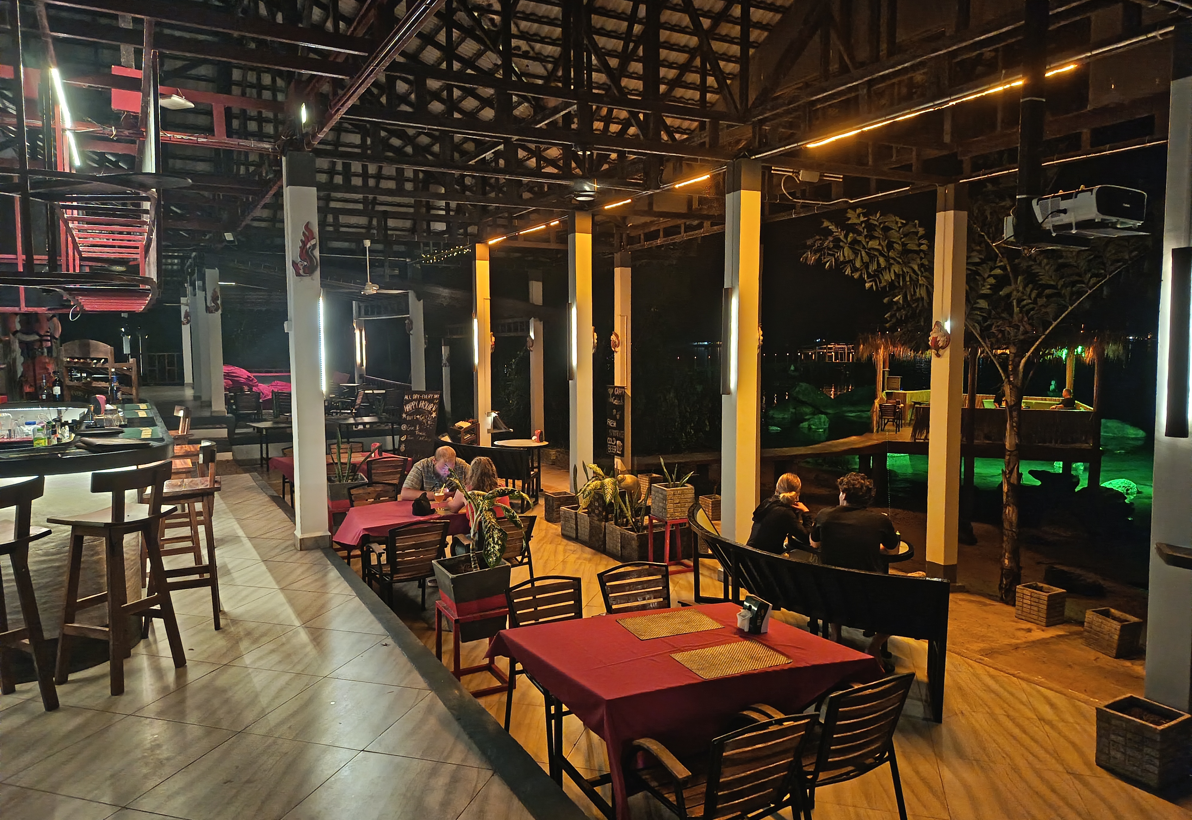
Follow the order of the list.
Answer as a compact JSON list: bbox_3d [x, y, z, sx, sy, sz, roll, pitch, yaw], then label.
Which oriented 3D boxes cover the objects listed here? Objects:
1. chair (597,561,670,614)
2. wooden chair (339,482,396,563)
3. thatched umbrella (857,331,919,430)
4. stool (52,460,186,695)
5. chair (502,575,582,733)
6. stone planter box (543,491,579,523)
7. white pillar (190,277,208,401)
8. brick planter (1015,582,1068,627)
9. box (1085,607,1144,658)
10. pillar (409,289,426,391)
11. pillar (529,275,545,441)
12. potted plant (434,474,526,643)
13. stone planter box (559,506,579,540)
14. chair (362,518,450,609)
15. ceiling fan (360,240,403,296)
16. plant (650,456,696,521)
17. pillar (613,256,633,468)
[{"bbox_3d":[0.333,1.320,4.453,0.530,0.860,0.560,-3,5,-24],"label":"chair"},{"bbox_3d":[-1.825,1.080,7.188,0.550,0.840,0.580,-4,6,-36],"label":"wooden chair"},{"bbox_3d":[8.147,-0.749,22.914,1.750,2.750,1.750,-3,5,-29],"label":"thatched umbrella"},{"bbox_3d":[-2.387,0.800,4.134,0.420,1.070,0.440,2,5,23],"label":"stool"},{"bbox_3d":[-0.143,1.322,4.066,0.500,0.860,0.540,-3,5,-29],"label":"chair"},{"bbox_3d":[-0.431,1.151,9.864,0.310,0.300,0.310,-3,5,-30],"label":"stone planter box"},{"bbox_3d":[-8.276,-1.424,17.289,0.190,2.550,0.190,-3,5,-29],"label":"white pillar"},{"bbox_3d":[3.782,1.651,7.025,0.260,0.275,0.265,-3,5,-26],"label":"brick planter"},{"bbox_3d":[4.324,1.863,6.920,0.290,0.290,0.290,0,10,-26],"label":"box"},{"bbox_3d":[-3.276,-1.118,15.208,0.210,3.240,0.210,-3,5,-28],"label":"pillar"},{"bbox_3d":[-1.084,-0.854,15.280,0.200,3.420,0.200,-3,5,-28],"label":"pillar"},{"bbox_3d":[-0.706,0.868,5.005,0.520,1.020,0.470,-3,5,-33],"label":"potted plant"},{"bbox_3d":[-0.160,1.227,8.878,0.310,0.300,0.310,-3,5,-29],"label":"stone planter box"},{"bbox_3d":[-1.394,1.170,6.032,0.550,0.840,0.580,-4,6,-36],"label":"chair"},{"bbox_3d":[-3.712,-2.337,13.556,1.250,0.940,1.250,-3,5,-28],"label":"ceiling fan"},{"bbox_3d":[0.707,0.704,7.684,0.290,0.560,0.290,-3,5,-27],"label":"plant"},{"bbox_3d":[0.482,-0.774,14.033,0.215,3.750,0.215,-3,5,-29],"label":"pillar"}]

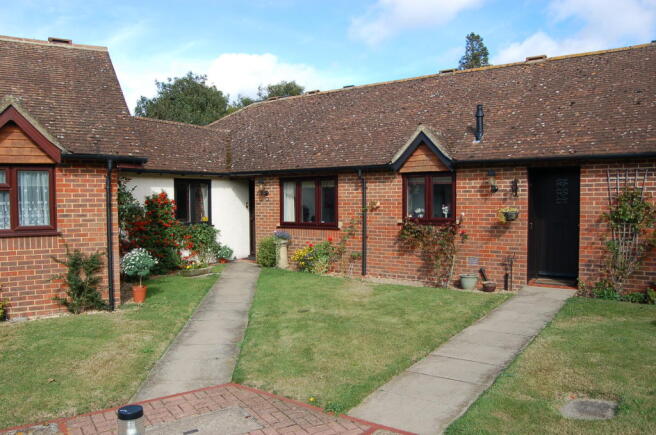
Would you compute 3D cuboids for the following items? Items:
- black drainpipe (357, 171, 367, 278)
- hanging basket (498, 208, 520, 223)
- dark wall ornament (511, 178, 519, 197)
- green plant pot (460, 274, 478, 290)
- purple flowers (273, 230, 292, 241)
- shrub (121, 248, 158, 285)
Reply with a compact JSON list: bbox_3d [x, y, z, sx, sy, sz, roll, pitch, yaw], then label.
[{"bbox_3d":[0.751,0.110,10.847,0.085,2.360,0.260,1,3,32],"label":"black drainpipe"},{"bbox_3d":[3.391,-0.032,9.177,0.360,0.240,0.260,1,3,32],"label":"hanging basket"},{"bbox_3d":[3.593,-0.578,9.457,0.135,0.365,0.060,1,2,32],"label":"dark wall ornament"},{"bbox_3d":[2.743,1.260,9.521,0.345,0.280,0.345,-1,2,0],"label":"green plant pot"},{"bbox_3d":[-1.092,0.435,11.864,0.460,0.240,0.430,0,1,0],"label":"purple flowers"},{"bbox_3d":[-3.305,0.879,8.572,0.600,0.570,0.600,1,3,32],"label":"shrub"}]

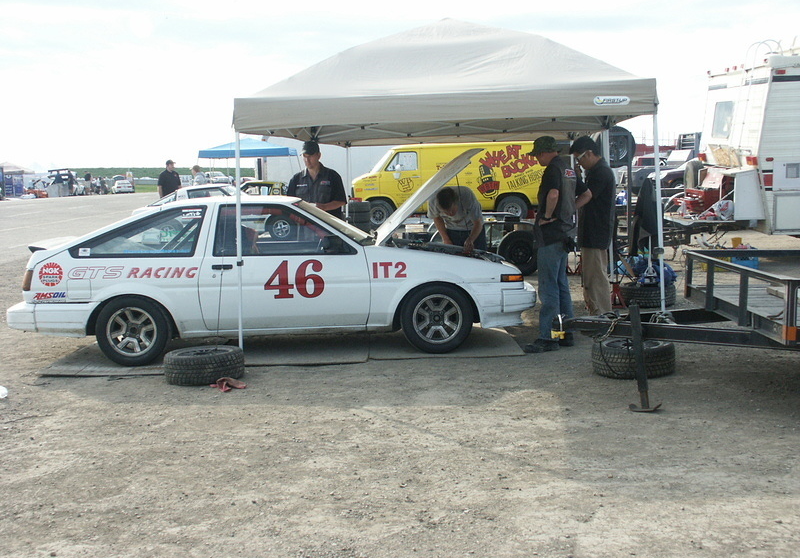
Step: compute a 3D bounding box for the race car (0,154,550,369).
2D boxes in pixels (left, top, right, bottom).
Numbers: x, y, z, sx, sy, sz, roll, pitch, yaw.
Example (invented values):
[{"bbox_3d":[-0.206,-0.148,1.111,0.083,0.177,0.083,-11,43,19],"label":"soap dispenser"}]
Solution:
[{"bbox_3d":[-1.032,-0.225,8.912,4.270,1.580,1.640,-2,6,-4],"label":"race car"}]

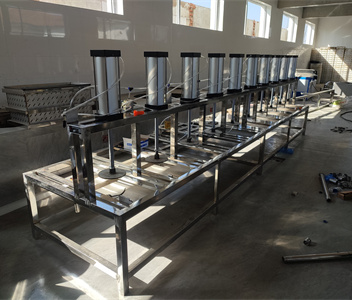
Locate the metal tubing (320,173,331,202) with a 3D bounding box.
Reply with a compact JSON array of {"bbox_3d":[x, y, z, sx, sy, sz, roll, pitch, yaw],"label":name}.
[{"bbox_3d":[1.826,0.441,3.545,0.048,0.048,0.787,7,19,20],"label":"metal tubing"}]

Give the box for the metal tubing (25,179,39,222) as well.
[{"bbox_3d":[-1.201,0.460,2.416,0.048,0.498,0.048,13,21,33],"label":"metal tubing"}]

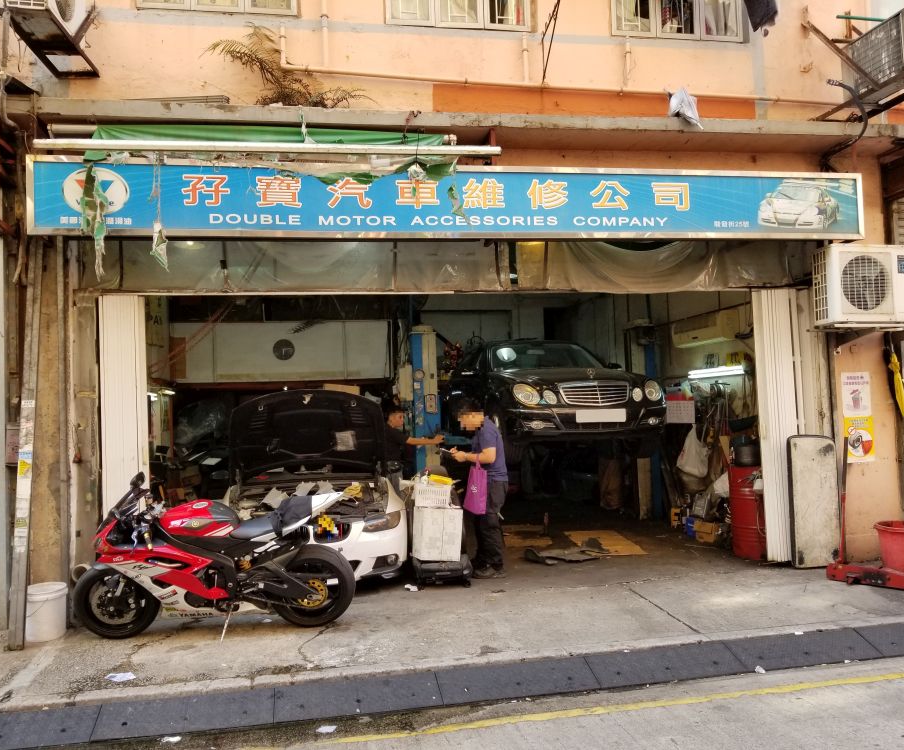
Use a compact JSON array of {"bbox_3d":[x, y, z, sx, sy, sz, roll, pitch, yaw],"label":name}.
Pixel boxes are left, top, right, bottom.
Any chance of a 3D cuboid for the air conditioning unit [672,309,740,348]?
[{"bbox_3d":[2.949,-0.525,8.826,0.230,0.295,1.070,-2,-3,-10],"label":"air conditioning unit"}]

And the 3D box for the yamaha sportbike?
[{"bbox_3d":[-1.665,1.296,5.350,2.000,1.170,0.700,-2,-3,-11],"label":"yamaha sportbike"}]

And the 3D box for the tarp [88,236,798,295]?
[{"bbox_3d":[0.193,-0.974,6.700,6.500,0.500,0.180,-2,-3,-10],"label":"tarp"}]

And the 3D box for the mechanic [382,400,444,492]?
[{"bbox_3d":[-0.436,1.135,8.300,0.640,1.650,0.500,-2,-3,-6],"label":"mechanic"}]

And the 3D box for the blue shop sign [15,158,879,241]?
[{"bbox_3d":[0.273,-1.427,6.290,7.021,0.608,0.150,-2,-3,-10],"label":"blue shop sign"}]

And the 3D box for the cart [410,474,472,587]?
[{"bbox_3d":[-0.090,1.388,6.800,0.530,0.970,0.420,-2,-3,-6],"label":"cart"}]

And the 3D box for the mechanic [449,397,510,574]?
[{"bbox_3d":[0.233,1.059,7.170,0.520,1.667,0.480,-1,-3,-26],"label":"mechanic"}]

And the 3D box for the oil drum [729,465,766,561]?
[{"bbox_3d":[3.079,1.360,7.562,0.585,0.880,0.585,-2,-3,-10],"label":"oil drum"}]

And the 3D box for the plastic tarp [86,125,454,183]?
[{"bbox_3d":[-1.355,-1.727,5.860,2.800,0.460,0.350,-2,-3,-10],"label":"plastic tarp"}]

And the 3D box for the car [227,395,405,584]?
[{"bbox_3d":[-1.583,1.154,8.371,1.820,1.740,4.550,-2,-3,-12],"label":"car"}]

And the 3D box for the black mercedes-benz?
[{"bbox_3d":[1.049,0.313,9.900,1.880,1.460,4.820,-2,-3,-11],"label":"black mercedes-benz"}]

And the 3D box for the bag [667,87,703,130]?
[{"bbox_3d":[1.969,-2.265,6.361,0.280,0.350,0.230,-2,-3,-10],"label":"bag"}]

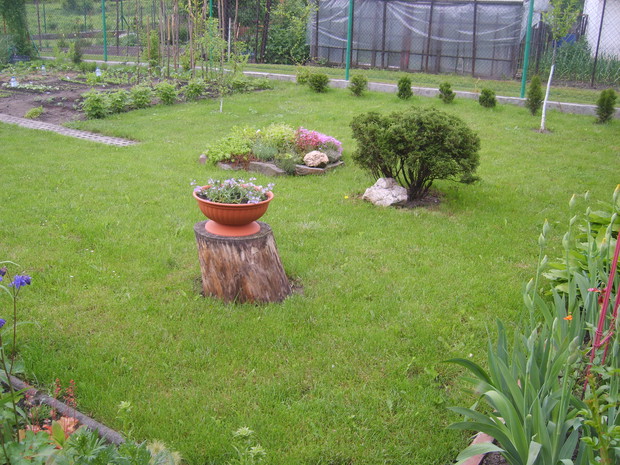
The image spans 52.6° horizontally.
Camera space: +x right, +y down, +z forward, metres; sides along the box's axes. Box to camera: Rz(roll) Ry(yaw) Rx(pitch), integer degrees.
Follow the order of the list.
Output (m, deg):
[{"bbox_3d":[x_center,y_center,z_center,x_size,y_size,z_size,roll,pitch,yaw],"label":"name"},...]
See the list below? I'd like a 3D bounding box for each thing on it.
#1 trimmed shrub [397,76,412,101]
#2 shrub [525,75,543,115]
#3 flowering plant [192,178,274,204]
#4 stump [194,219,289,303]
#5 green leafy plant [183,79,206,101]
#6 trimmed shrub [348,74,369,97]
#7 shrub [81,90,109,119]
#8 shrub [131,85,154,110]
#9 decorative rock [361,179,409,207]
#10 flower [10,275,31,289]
[{"bbox_3d":[1.447,-2.205,9.600,0.250,0.370,0.250,2,19,0],"label":"trimmed shrub"},{"bbox_3d":[2.995,-1.842,8.400,0.245,0.530,0.245,2,19,0],"label":"shrub"},{"bbox_3d":[-0.378,-0.200,3.100,0.390,0.140,0.360,2,19,0],"label":"flowering plant"},{"bbox_3d":[-0.348,0.124,3.373,0.500,0.325,0.460,0,19,-6],"label":"stump"},{"bbox_3d":[-1.910,-2.388,10.380,0.390,0.340,0.370,-2,20,-10],"label":"green leafy plant"},{"bbox_3d":[0.888,-2.649,11.350,0.330,0.350,0.330,3,19,4],"label":"trimmed shrub"},{"bbox_3d":[-2.681,-1.593,7.800,0.350,0.340,0.350,2,19,0],"label":"shrub"},{"bbox_3d":[-2.504,-2.040,9.360,0.355,0.330,0.350,-3,20,-14],"label":"shrub"},{"bbox_3d":[0.605,-0.340,4.980,0.345,0.190,0.270,4,20,7],"label":"decorative rock"},{"bbox_3d":[-0.924,0.156,2.000,0.066,0.046,0.060,2,19,0],"label":"flower"}]

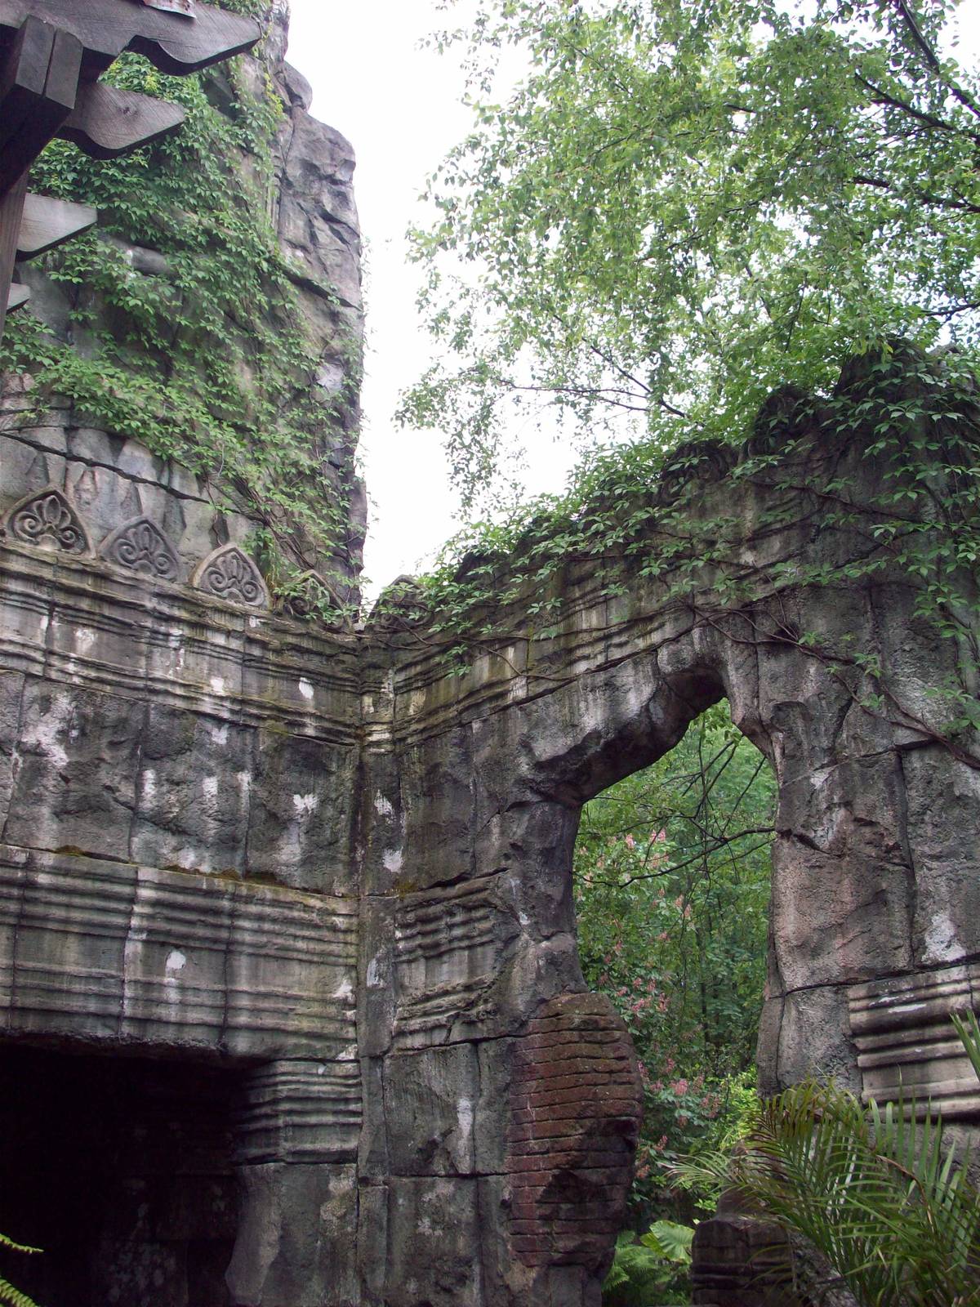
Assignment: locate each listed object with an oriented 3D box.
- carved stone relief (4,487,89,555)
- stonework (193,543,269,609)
[{"bbox_3d":[-2.301,-0.687,7.295,0.463,0.361,0.090,15,-27,-35],"label":"carved stone relief"},{"bbox_3d":[-1.475,-0.447,7.898,0.480,0.336,0.090,15,-27,-35],"label":"stonework"}]

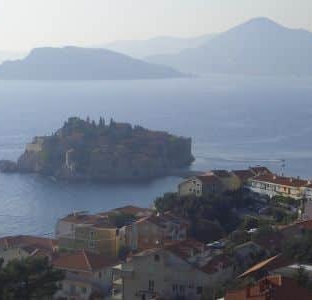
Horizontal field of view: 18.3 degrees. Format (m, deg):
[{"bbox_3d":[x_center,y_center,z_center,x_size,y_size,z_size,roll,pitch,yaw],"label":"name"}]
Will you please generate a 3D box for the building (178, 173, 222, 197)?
[{"bbox_3d":[20.580,16.530,442.000,13.000,9.500,13.000,4,7,36],"label":"building"}]

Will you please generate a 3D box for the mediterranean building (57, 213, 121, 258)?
[{"bbox_3d":[-18.420,23.430,266.000,16.500,12.500,12.000,0,5,0],"label":"mediterranean building"}]

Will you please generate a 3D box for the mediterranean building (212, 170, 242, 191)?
[{"bbox_3d":[34.620,14.770,470.000,11.500,8.500,10.000,3,6,30],"label":"mediterranean building"}]

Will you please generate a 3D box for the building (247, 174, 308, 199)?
[{"bbox_3d":[56.580,17.140,440.000,9.000,8.200,32.500,-4,7,-38],"label":"building"}]

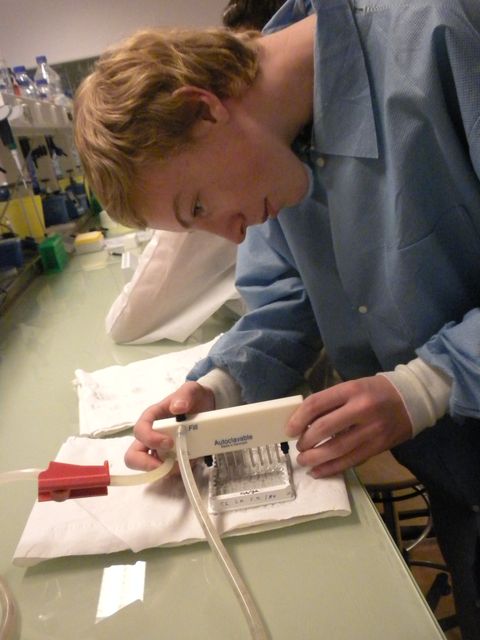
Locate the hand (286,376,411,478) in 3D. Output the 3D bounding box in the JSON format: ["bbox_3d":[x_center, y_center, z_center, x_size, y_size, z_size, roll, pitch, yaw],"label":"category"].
[{"bbox_3d":[0.111,0.108,0.700,0.128,0.088,0.088,-9,16,4],"label":"hand"}]

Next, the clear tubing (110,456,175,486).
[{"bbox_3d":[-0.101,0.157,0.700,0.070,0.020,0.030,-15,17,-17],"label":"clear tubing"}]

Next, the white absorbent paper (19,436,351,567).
[{"bbox_3d":[-0.057,0.169,0.757,0.318,0.014,0.258,-9,16,1],"label":"white absorbent paper"}]

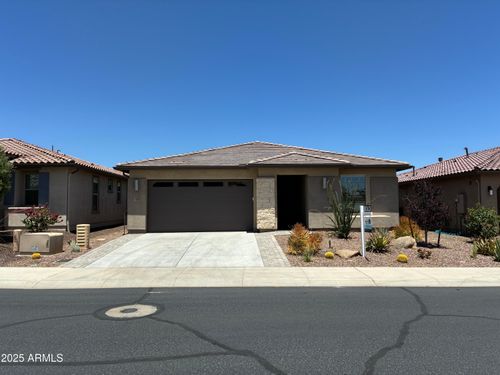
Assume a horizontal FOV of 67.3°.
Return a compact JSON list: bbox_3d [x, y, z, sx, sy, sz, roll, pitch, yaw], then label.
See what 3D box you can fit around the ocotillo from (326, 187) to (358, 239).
[{"bbox_3d":[3.850,1.080,15.715,1.300,2.100,1.250,0,-3,0],"label":"ocotillo"}]

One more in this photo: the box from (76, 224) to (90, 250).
[{"bbox_3d":[-5.845,1.736,13.200,0.341,0.866,0.290,0,-3,-1],"label":"box"}]

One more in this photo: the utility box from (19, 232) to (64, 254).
[{"bbox_3d":[-7.140,1.886,12.871,1.000,0.700,0.880,0,-3,5],"label":"utility box"}]

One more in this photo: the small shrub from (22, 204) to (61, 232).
[{"bbox_3d":[-8.350,1.421,15.148,1.500,1.300,1.400,0,-3,0],"label":"small shrub"}]

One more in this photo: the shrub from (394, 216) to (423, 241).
[{"bbox_3d":[6.540,1.645,15.537,1.120,0.980,1.100,0,-3,0],"label":"shrub"}]

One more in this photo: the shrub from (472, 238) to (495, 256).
[{"bbox_3d":[7.636,1.951,12.250,0.720,0.560,0.700,0,-3,-1],"label":"shrub"}]

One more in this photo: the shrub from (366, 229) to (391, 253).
[{"bbox_3d":[4.346,1.795,12.750,0.780,0.760,0.760,0,-3,-1],"label":"shrub"}]

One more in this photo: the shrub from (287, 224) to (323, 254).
[{"bbox_3d":[1.890,1.738,12.829,1.120,1.000,1.050,0,-3,0],"label":"shrub"}]

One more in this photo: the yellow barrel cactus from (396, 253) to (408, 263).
[{"bbox_3d":[4.700,2.138,11.607,0.340,0.290,0.340,0,-3,0],"label":"yellow barrel cactus"}]

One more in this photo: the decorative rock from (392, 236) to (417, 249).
[{"bbox_3d":[5.534,1.972,13.500,0.820,0.410,0.620,0,-3,-1],"label":"decorative rock"}]

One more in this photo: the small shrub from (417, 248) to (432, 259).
[{"bbox_3d":[5.417,2.059,11.650,0.430,0.290,0.400,0,-3,-1],"label":"small shrub"}]

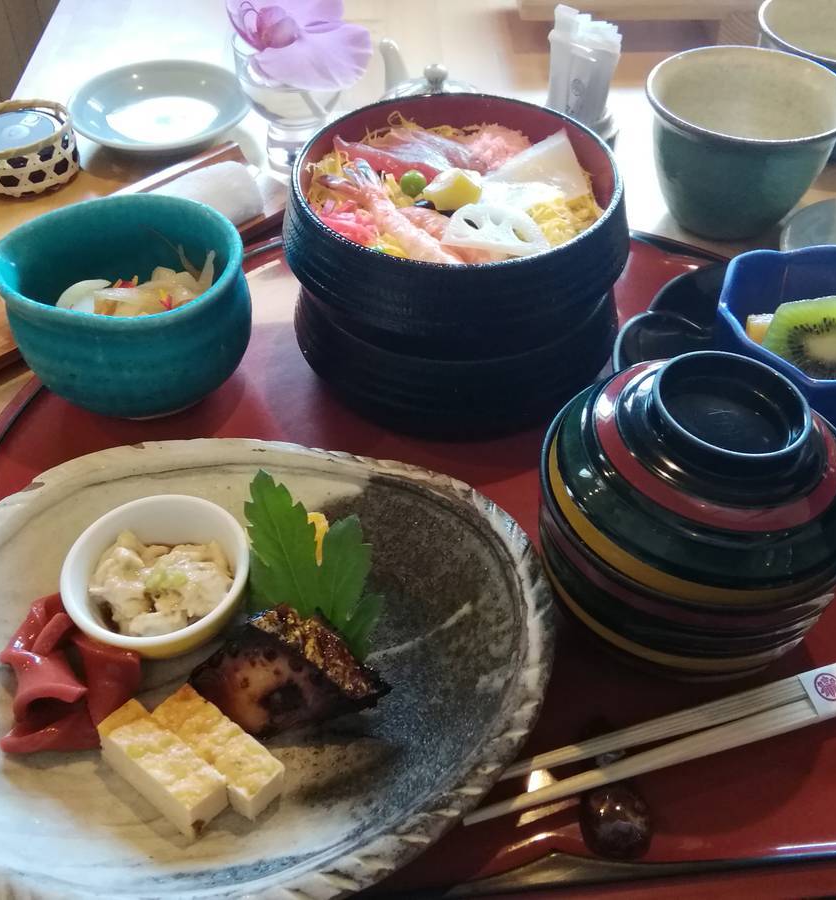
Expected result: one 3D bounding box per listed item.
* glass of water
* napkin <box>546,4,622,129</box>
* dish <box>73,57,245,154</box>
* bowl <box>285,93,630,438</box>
[{"bbox_3d":[-0.074,-0.204,0.532,0.061,0.069,0.061,0,48,0],"label":"glass of water"},{"bbox_3d":[0.096,-0.221,0.534,0.042,0.076,0.031,24,52,20],"label":"napkin"},{"bbox_3d":[-0.163,-0.214,0.575,0.116,0.018,0.116,0,48,0],"label":"dish"},{"bbox_3d":[0.016,-0.082,0.393,0.144,0.089,0.144,0,48,0],"label":"bowl"}]

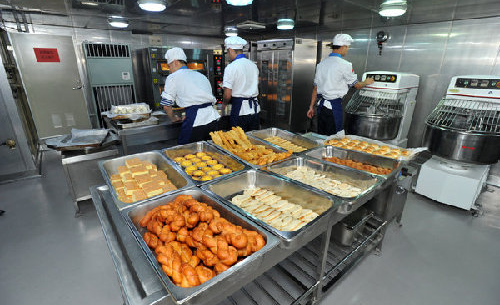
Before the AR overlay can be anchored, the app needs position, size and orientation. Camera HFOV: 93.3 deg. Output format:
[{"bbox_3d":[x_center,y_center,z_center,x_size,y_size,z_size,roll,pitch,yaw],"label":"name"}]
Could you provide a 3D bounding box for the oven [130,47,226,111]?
[{"bbox_3d":[-1.335,-1.138,4.723,1.380,1.670,1.000,-15,25,-36],"label":"oven"}]

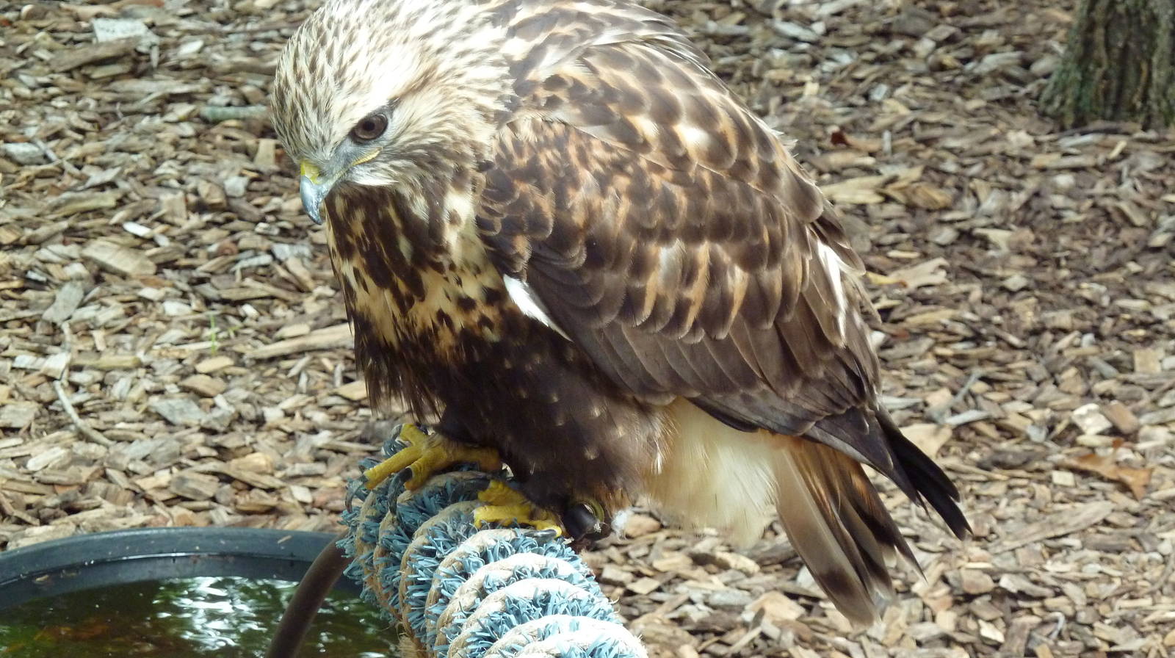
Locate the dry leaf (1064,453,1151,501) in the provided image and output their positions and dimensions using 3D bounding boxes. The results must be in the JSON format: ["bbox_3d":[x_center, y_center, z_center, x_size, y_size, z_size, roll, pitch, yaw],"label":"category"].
[{"bbox_3d":[0.384,0.109,3.680,0.078,0.018,0.045,12,24,30],"label":"dry leaf"}]

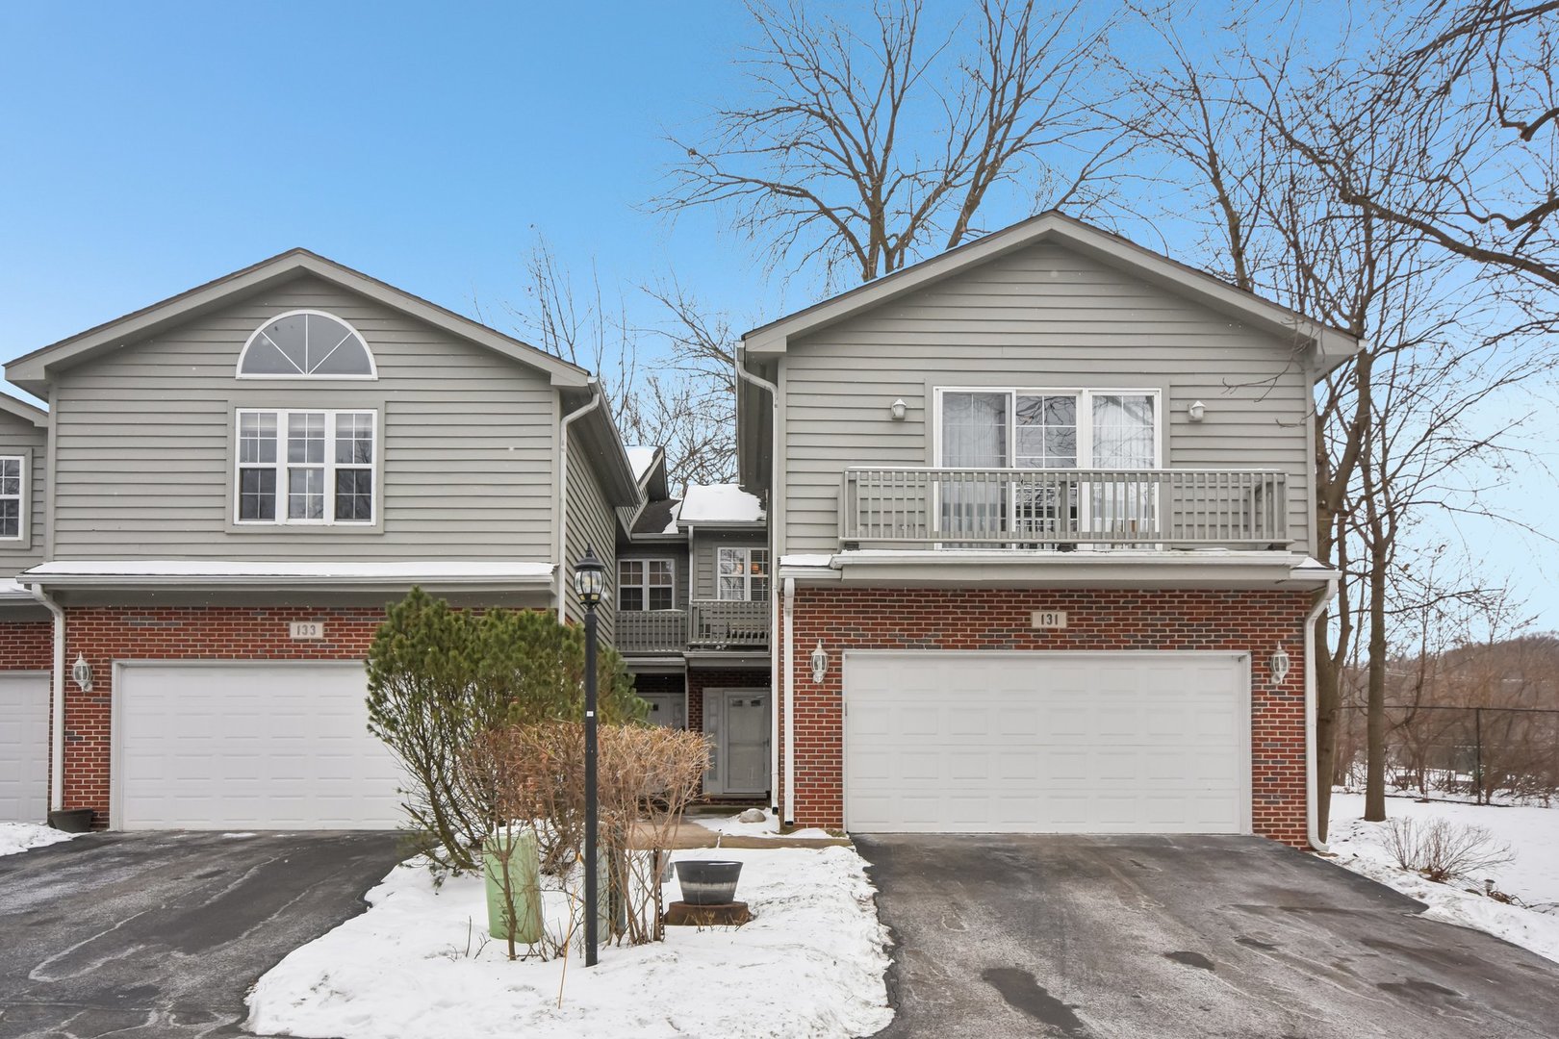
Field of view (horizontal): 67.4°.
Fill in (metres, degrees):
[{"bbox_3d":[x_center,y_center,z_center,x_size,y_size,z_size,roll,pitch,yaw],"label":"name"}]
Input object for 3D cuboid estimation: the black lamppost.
[{"bbox_3d":[-1.292,1.626,8.000,0.225,2.880,0.225,0,-3,-2],"label":"black lamppost"}]

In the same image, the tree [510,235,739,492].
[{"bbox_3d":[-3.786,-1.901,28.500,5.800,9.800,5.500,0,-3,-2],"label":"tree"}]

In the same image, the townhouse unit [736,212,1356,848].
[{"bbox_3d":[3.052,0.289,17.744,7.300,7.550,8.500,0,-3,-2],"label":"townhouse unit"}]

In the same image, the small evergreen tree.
[{"bbox_3d":[-2.631,2.014,11.200,2.600,2.700,2.400,0,-3,-2],"label":"small evergreen tree"}]

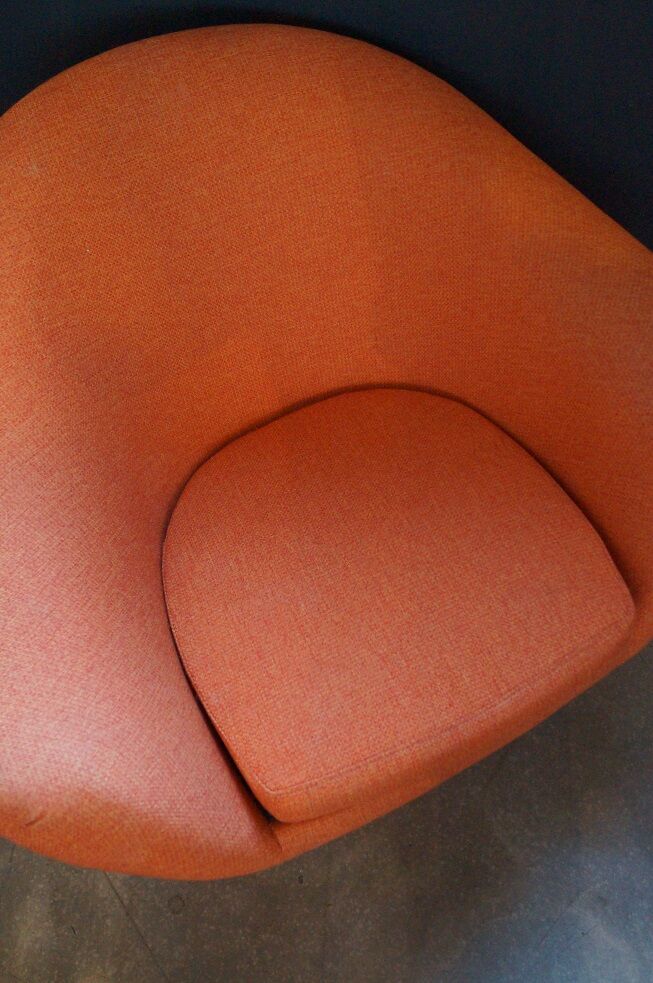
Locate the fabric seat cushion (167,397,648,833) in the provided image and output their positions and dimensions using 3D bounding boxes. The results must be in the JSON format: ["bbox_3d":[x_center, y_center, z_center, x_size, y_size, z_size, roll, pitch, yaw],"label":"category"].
[{"bbox_3d":[0.051,0.086,1.157,0.520,0.100,0.520,-23,52,-12],"label":"fabric seat cushion"}]

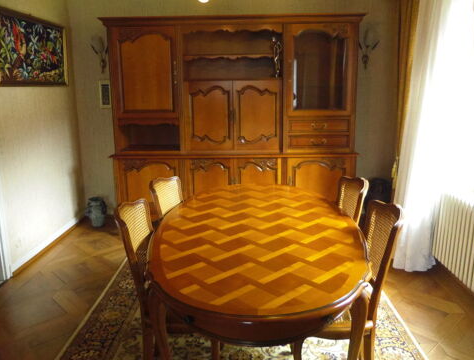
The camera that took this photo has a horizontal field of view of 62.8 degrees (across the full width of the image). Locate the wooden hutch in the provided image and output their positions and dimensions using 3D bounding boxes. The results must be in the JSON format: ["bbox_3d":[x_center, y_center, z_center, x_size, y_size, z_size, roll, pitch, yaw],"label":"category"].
[{"bbox_3d":[-0.040,-0.548,4.109,2.530,2.165,0.490,0,13,1],"label":"wooden hutch"}]

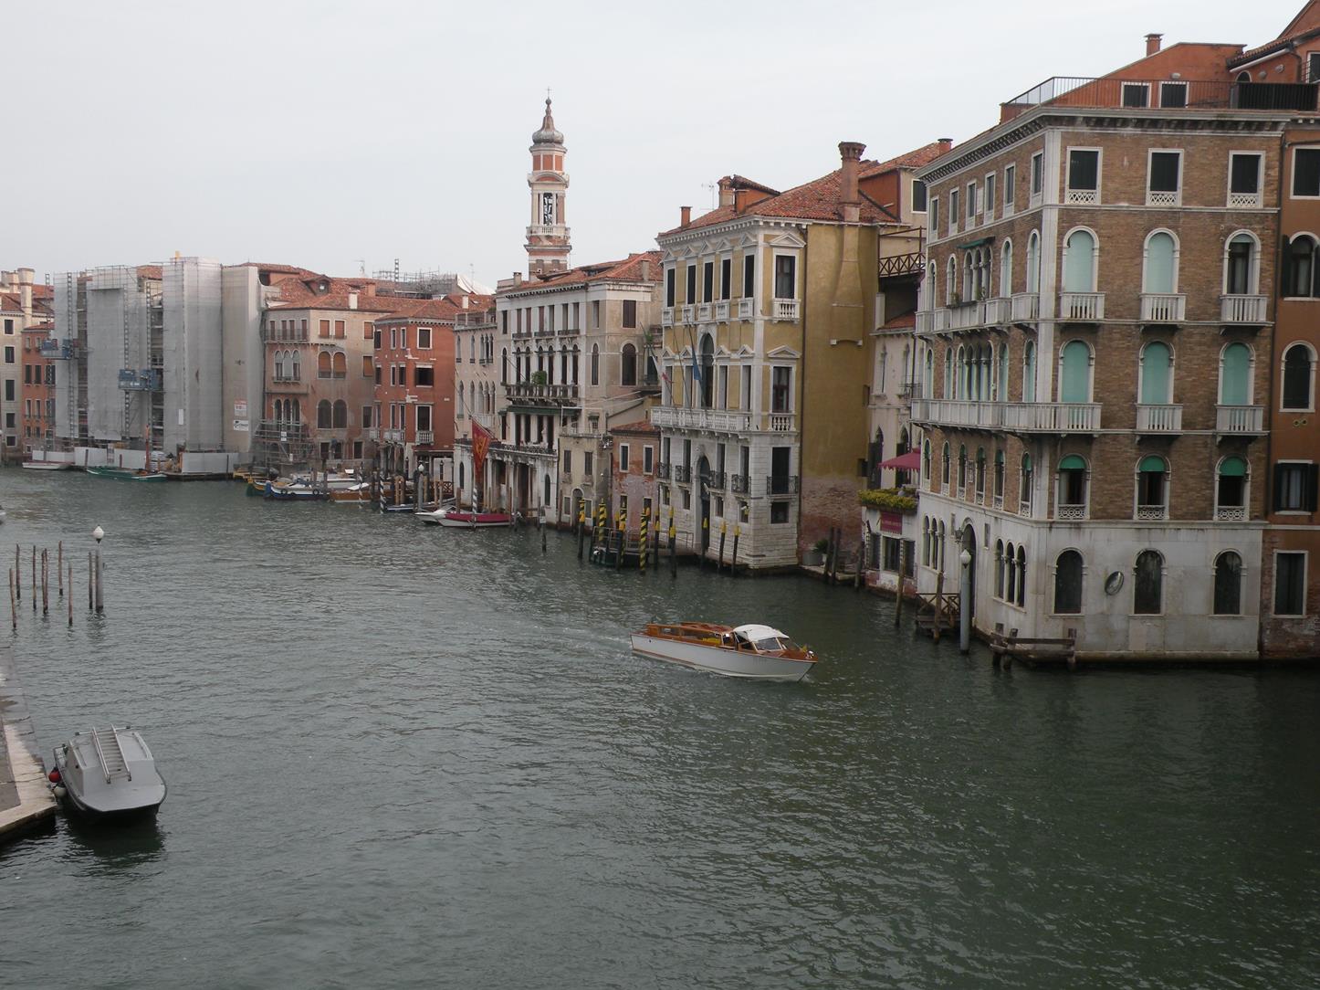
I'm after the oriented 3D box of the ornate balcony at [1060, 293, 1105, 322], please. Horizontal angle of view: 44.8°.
[{"bbox_3d":[15.662,-6.964,59.475,1.540,1.044,0.550,1,4,-6],"label":"ornate balcony"}]

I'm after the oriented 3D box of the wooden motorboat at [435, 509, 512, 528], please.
[{"bbox_3d":[-13.728,1.689,118.965,5.700,1.300,1.900,-1,4,-30],"label":"wooden motorboat"}]

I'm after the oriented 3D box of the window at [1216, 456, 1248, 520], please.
[{"bbox_3d":[22.527,-0.306,63.031,1.336,2.518,0.300,1,4,-4],"label":"window"}]

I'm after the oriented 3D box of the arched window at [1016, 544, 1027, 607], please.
[{"bbox_3d":[13.997,3.104,61.583,0.300,2.275,0.917,1,4,-5],"label":"arched window"}]

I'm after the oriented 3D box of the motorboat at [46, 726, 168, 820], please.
[{"bbox_3d":[-13.186,6.605,38.383,2.200,1.700,6.700,-1,4,-25],"label":"motorboat"}]

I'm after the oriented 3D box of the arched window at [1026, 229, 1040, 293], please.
[{"bbox_3d":[14.206,-8.659,60.554,0.300,2.496,1.446,1,4,-5],"label":"arched window"}]

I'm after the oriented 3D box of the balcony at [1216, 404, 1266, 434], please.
[{"bbox_3d":[21.894,-2.859,60.394,1.598,1.133,0.550,1,4,-6],"label":"balcony"}]

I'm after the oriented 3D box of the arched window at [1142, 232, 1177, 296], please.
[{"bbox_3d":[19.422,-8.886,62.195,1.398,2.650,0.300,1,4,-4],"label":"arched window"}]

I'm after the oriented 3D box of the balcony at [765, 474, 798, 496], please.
[{"bbox_3d":[6.486,-0.543,86.130,1.750,1.150,0.500,-1,4,-24],"label":"balcony"}]

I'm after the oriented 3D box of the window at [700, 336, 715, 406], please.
[{"bbox_3d":[2.830,-6.889,91.888,0.300,4.476,1.650,-1,4,-21],"label":"window"}]

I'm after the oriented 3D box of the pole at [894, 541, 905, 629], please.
[{"bbox_3d":[10.299,3.806,68.492,0.240,3.709,0.240,3,4,0],"label":"pole"}]

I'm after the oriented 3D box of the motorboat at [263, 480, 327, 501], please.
[{"bbox_3d":[-31.978,-0.343,140.533,6.000,1.600,1.900,0,4,-12],"label":"motorboat"}]

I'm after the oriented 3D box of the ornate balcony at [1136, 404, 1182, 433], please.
[{"bbox_3d":[19.400,-2.990,62.250,1.615,1.115,0.600,1,4,-4],"label":"ornate balcony"}]

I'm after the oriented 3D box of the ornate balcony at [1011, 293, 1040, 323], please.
[{"bbox_3d":[14.273,-7.317,62.634,0.600,1.100,1.700,1,4,-5],"label":"ornate balcony"}]

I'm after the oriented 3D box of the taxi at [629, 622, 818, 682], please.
[{"bbox_3d":[2.547,5.397,58.092,2.250,1.800,8.850,-3,5,-40],"label":"taxi"}]

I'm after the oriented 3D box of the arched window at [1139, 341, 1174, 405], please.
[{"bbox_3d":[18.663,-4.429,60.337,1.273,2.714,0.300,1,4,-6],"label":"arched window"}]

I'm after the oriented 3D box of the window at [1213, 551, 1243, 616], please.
[{"bbox_3d":[21.657,3.376,61.161,1.082,2.485,0.300,1,4,-6],"label":"window"}]

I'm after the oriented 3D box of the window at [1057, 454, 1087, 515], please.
[{"bbox_3d":[15.079,-0.384,58.690,1.113,2.228,0.250,1,4,-3],"label":"window"}]

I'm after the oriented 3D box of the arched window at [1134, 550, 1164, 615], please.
[{"bbox_3d":[19.243,3.445,63.036,1.245,2.570,0.300,1,4,-4],"label":"arched window"}]

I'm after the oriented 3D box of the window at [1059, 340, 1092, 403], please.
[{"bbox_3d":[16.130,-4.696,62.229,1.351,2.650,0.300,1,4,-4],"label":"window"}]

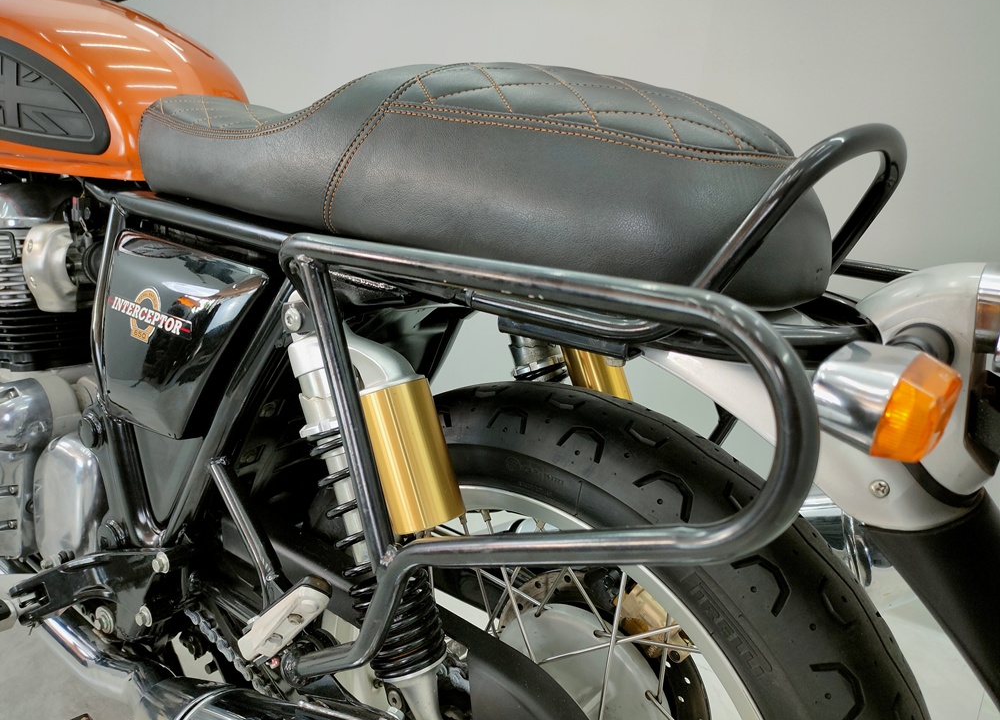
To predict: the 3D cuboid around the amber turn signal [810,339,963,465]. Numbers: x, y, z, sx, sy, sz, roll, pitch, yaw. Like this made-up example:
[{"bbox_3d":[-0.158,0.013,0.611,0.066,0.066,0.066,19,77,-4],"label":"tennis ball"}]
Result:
[{"bbox_3d":[0.184,0.020,0.439,0.060,0.046,0.056,20,21,34],"label":"amber turn signal"}]

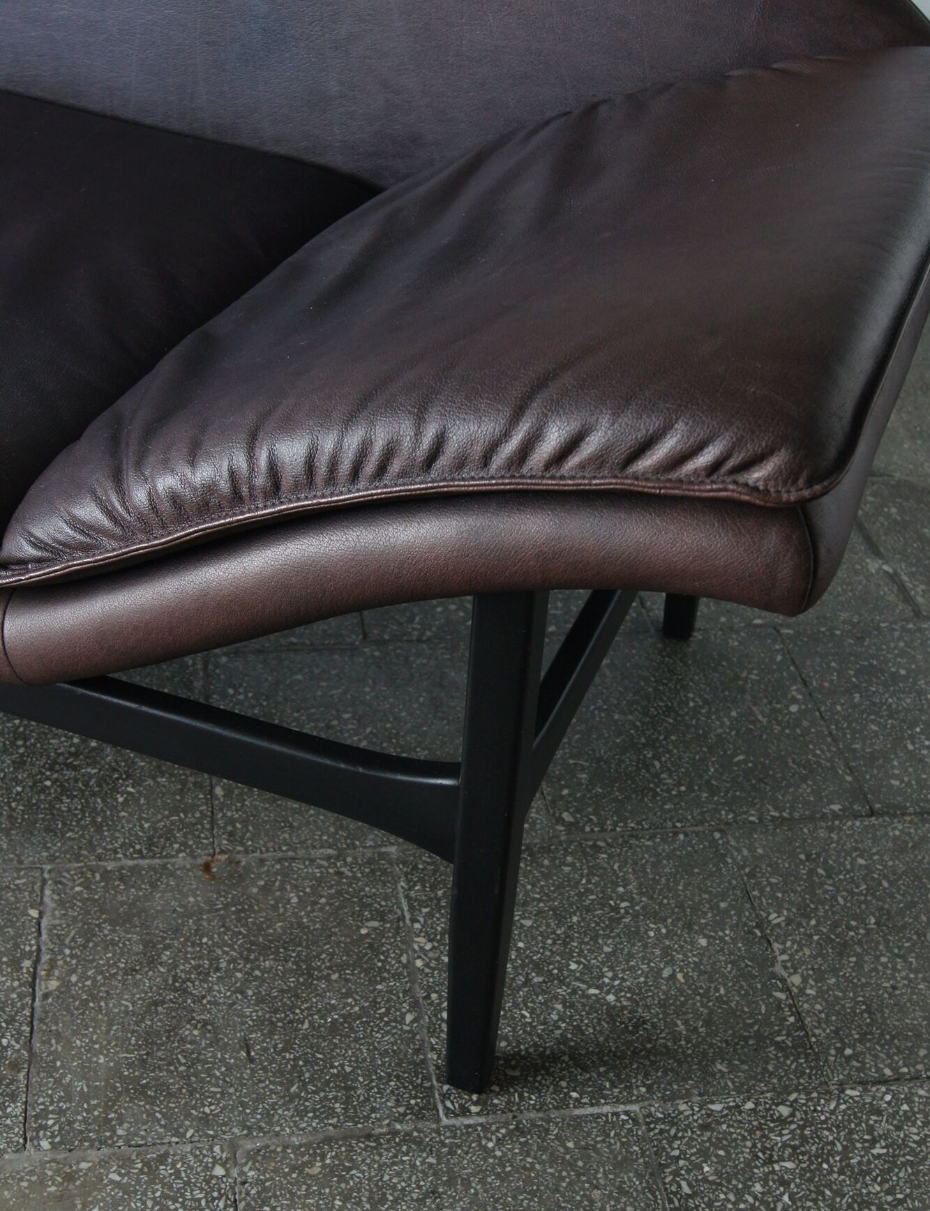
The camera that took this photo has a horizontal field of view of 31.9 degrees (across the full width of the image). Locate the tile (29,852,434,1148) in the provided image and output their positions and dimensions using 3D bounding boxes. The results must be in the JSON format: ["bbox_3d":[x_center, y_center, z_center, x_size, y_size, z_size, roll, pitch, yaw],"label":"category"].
[{"bbox_3d":[-0.157,0.261,1.083,0.248,0.020,0.248,-2,35,-9],"label":"tile"}]

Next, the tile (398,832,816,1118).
[{"bbox_3d":[0.090,0.250,1.122,0.248,0.020,0.248,-2,35,-9],"label":"tile"}]

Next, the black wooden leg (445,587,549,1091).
[{"bbox_3d":[0.011,0.144,0.919,0.031,0.376,0.034,13,36,13],"label":"black wooden leg"}]

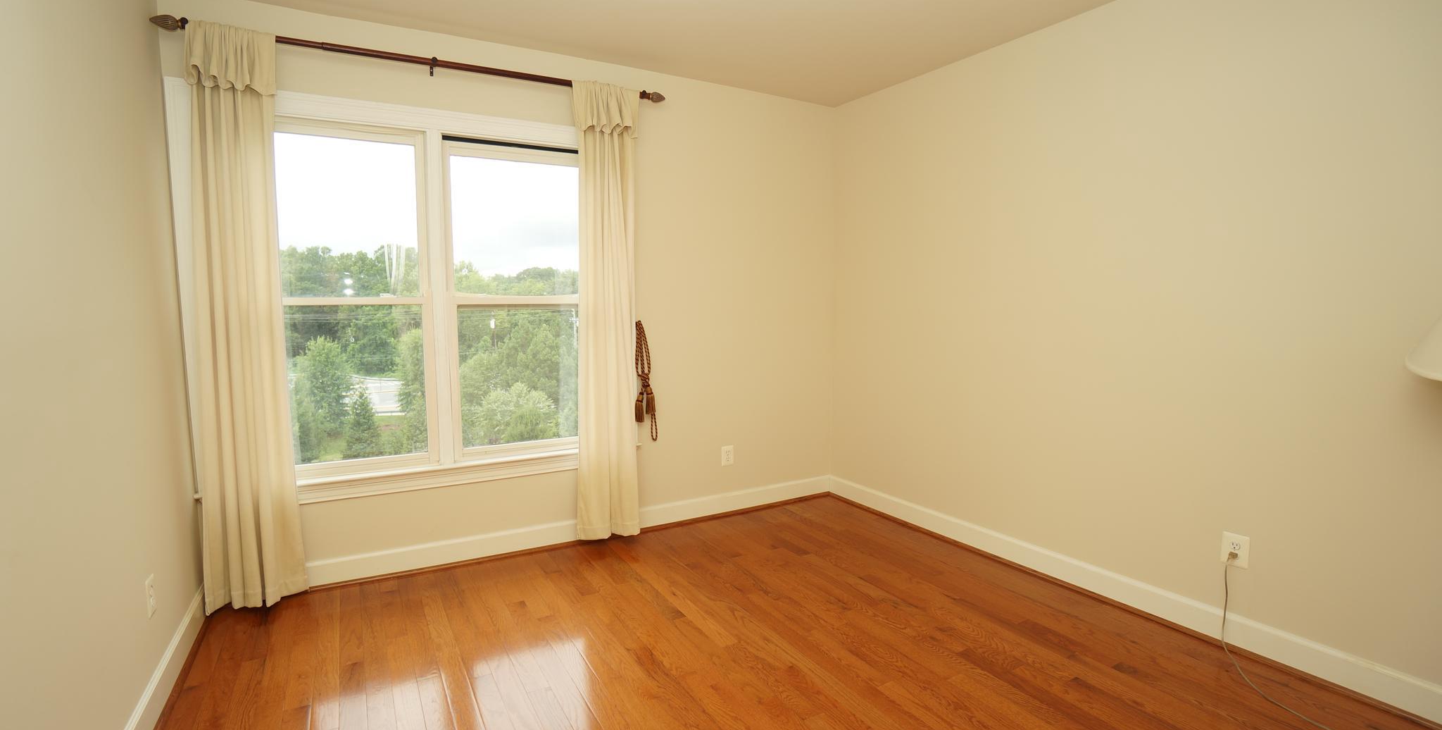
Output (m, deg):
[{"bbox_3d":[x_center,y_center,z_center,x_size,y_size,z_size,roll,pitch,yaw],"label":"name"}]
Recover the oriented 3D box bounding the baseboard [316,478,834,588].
[{"bbox_3d":[-0.647,0.956,3.634,3.263,0.131,0.020,-3,6,-27],"label":"baseboard"}]

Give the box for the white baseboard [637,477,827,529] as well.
[{"bbox_3d":[0.151,0.913,4.043,1.468,0.131,0.020,-3,6,-27],"label":"white baseboard"}]

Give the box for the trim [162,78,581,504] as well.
[{"bbox_3d":[-1.455,-0.320,3.105,2.058,1.932,0.080,-3,6,-27],"label":"trim"}]

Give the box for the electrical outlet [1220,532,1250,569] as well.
[{"bbox_3d":[2.036,0.732,2.373,0.012,0.125,0.083,-4,6,-32],"label":"electrical outlet"}]

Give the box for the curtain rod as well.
[{"bbox_3d":[-1.334,-1.486,2.978,2.277,0.070,0.075,-3,6,-27],"label":"curtain rod"}]

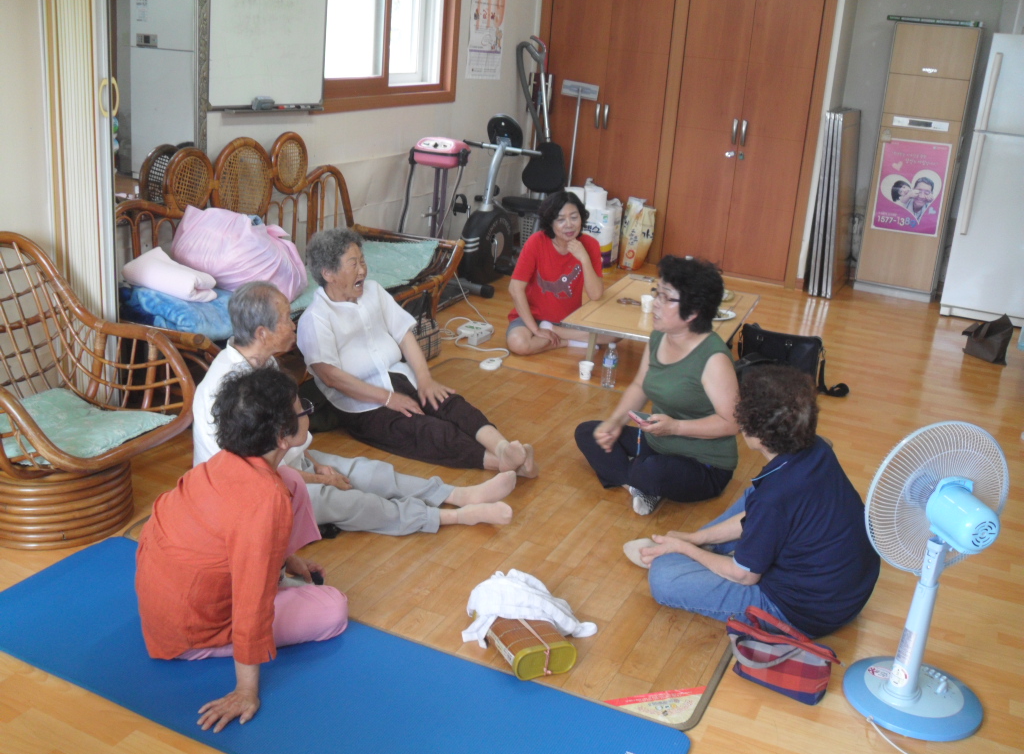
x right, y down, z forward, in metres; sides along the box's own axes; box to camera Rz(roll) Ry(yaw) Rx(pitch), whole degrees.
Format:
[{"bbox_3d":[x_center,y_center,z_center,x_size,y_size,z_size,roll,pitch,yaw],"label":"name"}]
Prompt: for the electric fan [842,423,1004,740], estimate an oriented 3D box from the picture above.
[{"bbox_3d":[0.993,0.462,2.443,0.385,0.740,0.360,0,19,-13],"label":"electric fan"}]

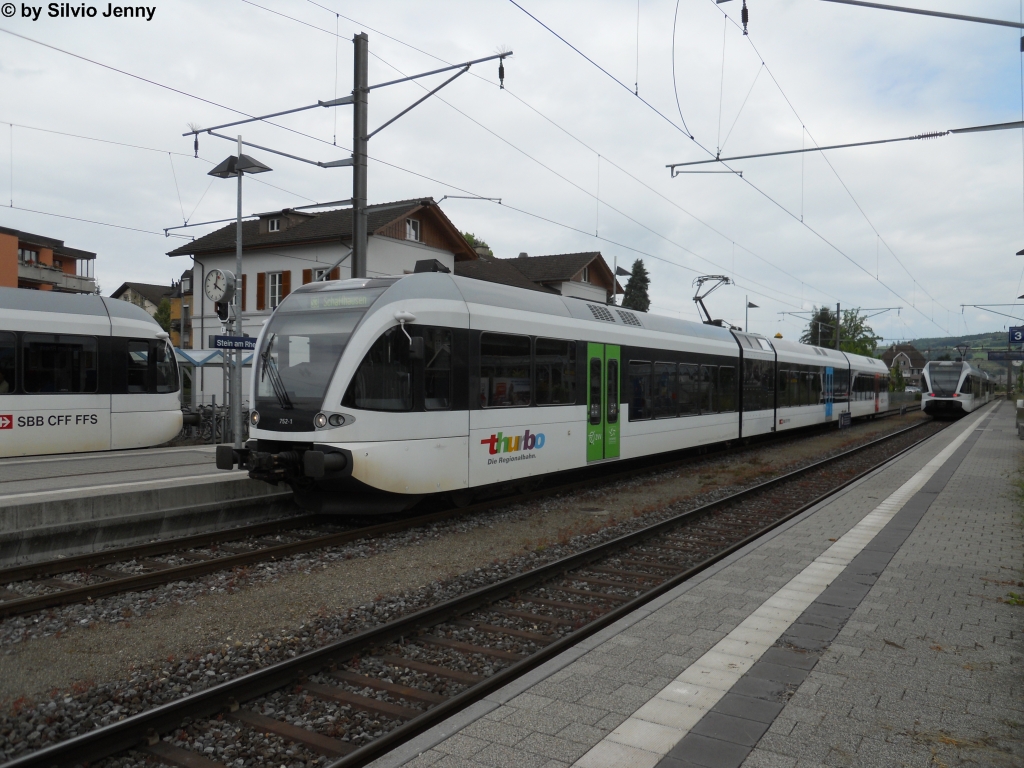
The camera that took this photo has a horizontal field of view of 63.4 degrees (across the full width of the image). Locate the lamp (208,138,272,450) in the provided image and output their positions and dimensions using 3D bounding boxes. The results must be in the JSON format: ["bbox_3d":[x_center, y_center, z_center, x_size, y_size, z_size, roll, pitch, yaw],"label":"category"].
[{"bbox_3d":[-5.745,-1.829,17.486,1.500,6.770,0.470,0,0,31],"label":"lamp"}]

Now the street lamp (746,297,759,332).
[{"bbox_3d":[14.387,-1.784,49.545,0.850,7.000,0.470,0,0,31],"label":"street lamp"}]

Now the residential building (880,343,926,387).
[{"bbox_3d":[97.909,-3.730,206.999,10.300,12.320,9.300,0,0,31],"label":"residential building"}]

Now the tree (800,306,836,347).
[{"bbox_3d":[41.406,-4.016,111.992,5.000,12.790,5.000,0,0,31],"label":"tree"}]

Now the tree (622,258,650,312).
[{"bbox_3d":[9.883,-3.946,65.983,3.600,11.870,3.600,0,0,31],"label":"tree"}]

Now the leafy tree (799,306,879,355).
[{"bbox_3d":[44.515,-4.108,111.992,9.400,13.010,9.000,0,0,31],"label":"leafy tree"}]

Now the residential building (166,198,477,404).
[{"bbox_3d":[-9.382,-3.308,40.944,13.100,10.300,8.000,0,0,31],"label":"residential building"}]

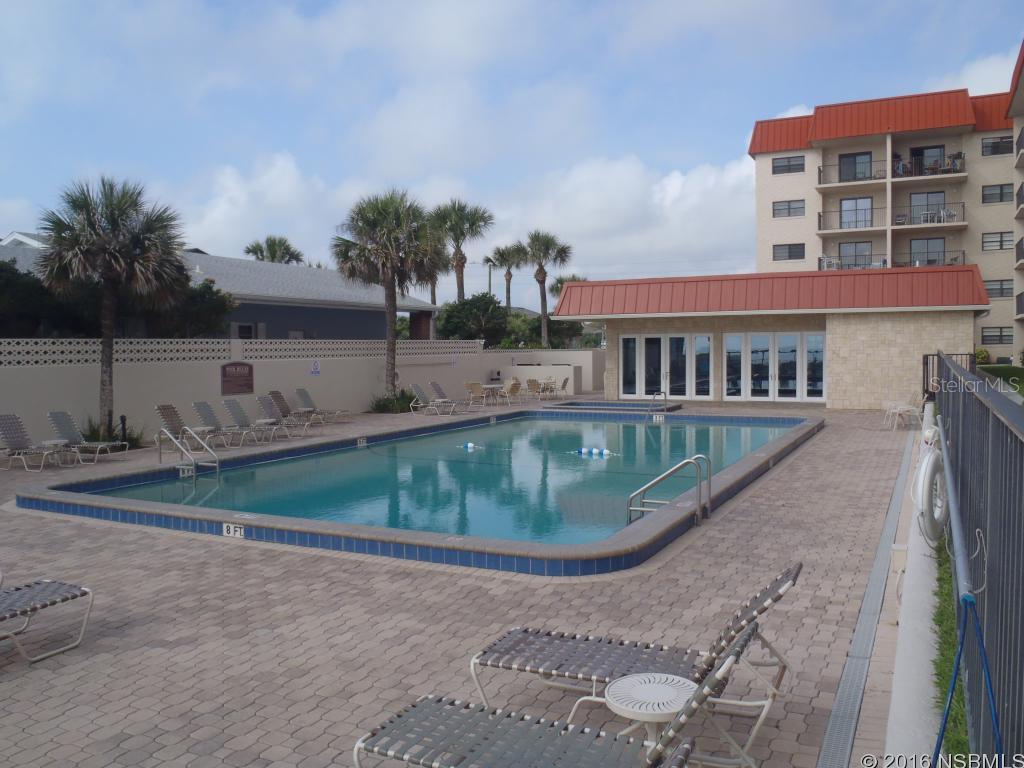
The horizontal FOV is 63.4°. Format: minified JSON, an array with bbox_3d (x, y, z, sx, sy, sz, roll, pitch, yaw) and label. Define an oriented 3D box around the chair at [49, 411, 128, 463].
[{"bbox_3d":[-8.053,0.998,15.668,1.510,0.928,0.592,1,3,25],"label":"chair"}]

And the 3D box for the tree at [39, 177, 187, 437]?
[{"bbox_3d":[-8.954,-1.667,18.736,3.280,5.991,3.200,1,3,27],"label":"tree"}]

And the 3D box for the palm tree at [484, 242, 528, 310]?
[{"bbox_3d":[-0.269,-4.780,54.202,2.850,8.899,2.850,1,3,27],"label":"palm tree"}]

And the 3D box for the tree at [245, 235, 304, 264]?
[{"bbox_3d":[-12.021,-3.652,42.178,3.000,7.866,3.000,1,3,27],"label":"tree"}]

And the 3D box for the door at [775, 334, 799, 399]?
[{"bbox_3d":[9.929,-0.583,29.916,0.869,2.467,0.080,1,3,24],"label":"door"}]

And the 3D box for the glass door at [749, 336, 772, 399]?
[{"bbox_3d":[9.115,-0.592,30.286,0.905,2.465,0.080,1,3,24],"label":"glass door"}]

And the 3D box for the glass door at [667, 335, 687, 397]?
[{"bbox_3d":[6.400,-0.648,31.965,0.870,2.380,0.070,1,3,22],"label":"glass door"}]

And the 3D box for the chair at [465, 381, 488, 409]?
[{"bbox_3d":[-1.136,0.357,29.642,0.620,0.860,0.580,0,3,12],"label":"chair"}]

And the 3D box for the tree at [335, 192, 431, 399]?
[{"bbox_3d":[-4.427,-2.961,29.072,3.250,7.589,3.200,0,3,0],"label":"tree"}]

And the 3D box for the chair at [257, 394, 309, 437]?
[{"bbox_3d":[-5.338,0.789,19.874,1.536,0.930,0.592,1,3,24],"label":"chair"}]

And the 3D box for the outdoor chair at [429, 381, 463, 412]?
[{"bbox_3d":[-1.945,0.439,27.073,1.564,0.938,0.592,1,3,32],"label":"outdoor chair"}]

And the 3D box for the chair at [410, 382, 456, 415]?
[{"bbox_3d":[-2.362,0.489,25.807,1.540,0.970,0.610,1,3,20],"label":"chair"}]

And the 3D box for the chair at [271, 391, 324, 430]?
[{"bbox_3d":[-5.791,0.684,22.399,1.582,0.922,0.592,1,3,25],"label":"chair"}]

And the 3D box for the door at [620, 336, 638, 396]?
[{"bbox_3d":[4.601,-0.633,32.341,0.753,2.460,0.080,1,3,24],"label":"door"}]

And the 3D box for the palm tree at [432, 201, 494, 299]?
[{"bbox_3d":[-2.415,-4.121,38.704,3.000,9.011,3.000,0,3,0],"label":"palm tree"}]

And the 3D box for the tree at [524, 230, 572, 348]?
[{"bbox_3d":[2.006,-4.139,45.191,2.650,8.409,2.650,0,3,0],"label":"tree"}]

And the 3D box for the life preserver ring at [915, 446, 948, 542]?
[{"bbox_3d":[2.802,0.740,5.500,0.110,0.610,0.610,2,3,42],"label":"life preserver ring"}]

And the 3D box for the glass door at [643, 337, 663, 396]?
[{"bbox_3d":[5.513,-0.657,32.316,0.870,2.380,0.070,1,3,22],"label":"glass door"}]

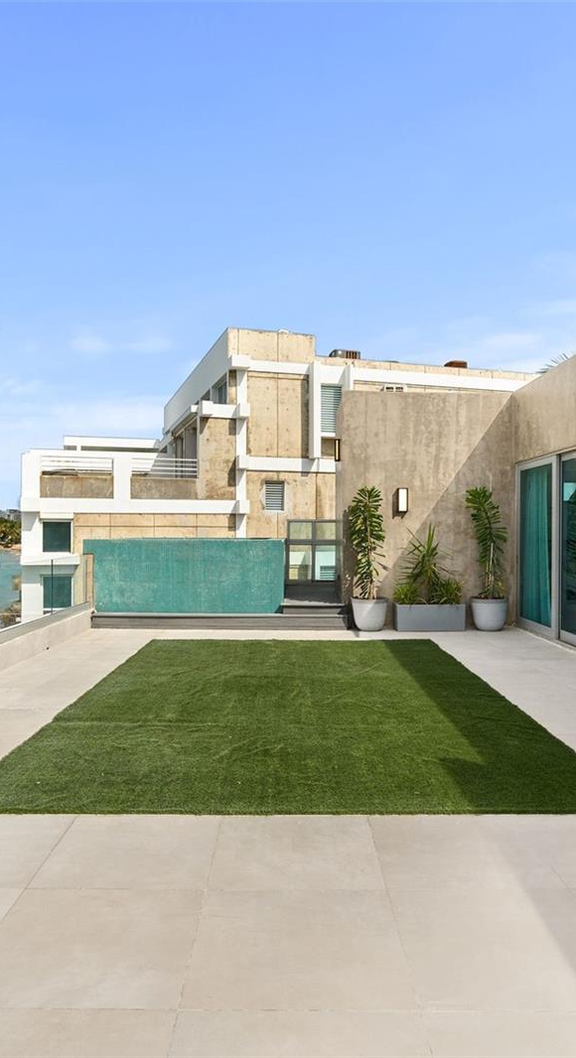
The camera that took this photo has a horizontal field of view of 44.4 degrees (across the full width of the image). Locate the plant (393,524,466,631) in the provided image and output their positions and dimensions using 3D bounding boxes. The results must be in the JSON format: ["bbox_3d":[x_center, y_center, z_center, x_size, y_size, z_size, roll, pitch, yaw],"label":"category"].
[{"bbox_3d":[2.093,0.709,10.466,1.030,1.558,0.600,0,0,0],"label":"plant"}]

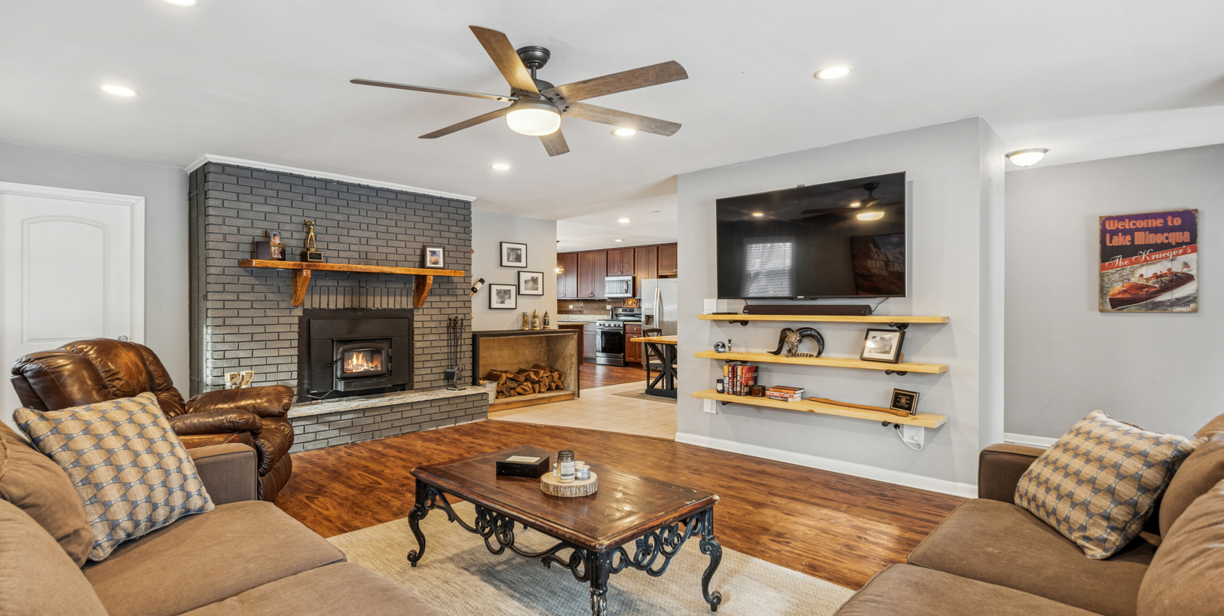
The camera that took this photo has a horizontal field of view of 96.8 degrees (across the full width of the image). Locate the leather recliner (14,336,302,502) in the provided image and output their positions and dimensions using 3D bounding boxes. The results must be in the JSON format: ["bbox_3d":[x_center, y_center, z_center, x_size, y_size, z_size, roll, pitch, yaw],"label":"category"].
[{"bbox_3d":[-2.550,0.700,3.240,0.980,1.030,0.970,0,0,-19],"label":"leather recliner"}]

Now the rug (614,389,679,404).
[{"bbox_3d":[1.351,1.201,8.007,1.520,0.012,2.350,0,0,41],"label":"rug"}]

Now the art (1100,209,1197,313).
[{"bbox_3d":[4.131,-0.348,4.198,0.540,0.765,0.025,0,0,40],"label":"art"}]

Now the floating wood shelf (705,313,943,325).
[{"bbox_3d":[1.466,0.075,4.051,1.770,0.039,0.250,0,0,41],"label":"floating wood shelf"}]

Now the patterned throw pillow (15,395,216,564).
[{"bbox_3d":[-1.558,0.510,1.747,0.150,0.460,0.460,-29,-2,-2],"label":"patterned throw pillow"}]

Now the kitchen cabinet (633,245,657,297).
[{"bbox_3d":[0.814,-0.727,11.313,0.557,1.065,0.330,0,0,39],"label":"kitchen cabinet"}]

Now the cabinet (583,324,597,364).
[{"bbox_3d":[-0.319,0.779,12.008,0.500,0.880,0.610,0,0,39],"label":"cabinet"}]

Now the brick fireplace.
[{"bbox_3d":[-2.502,-0.010,5.346,0.930,2.430,2.500,0,0,41],"label":"brick fireplace"}]

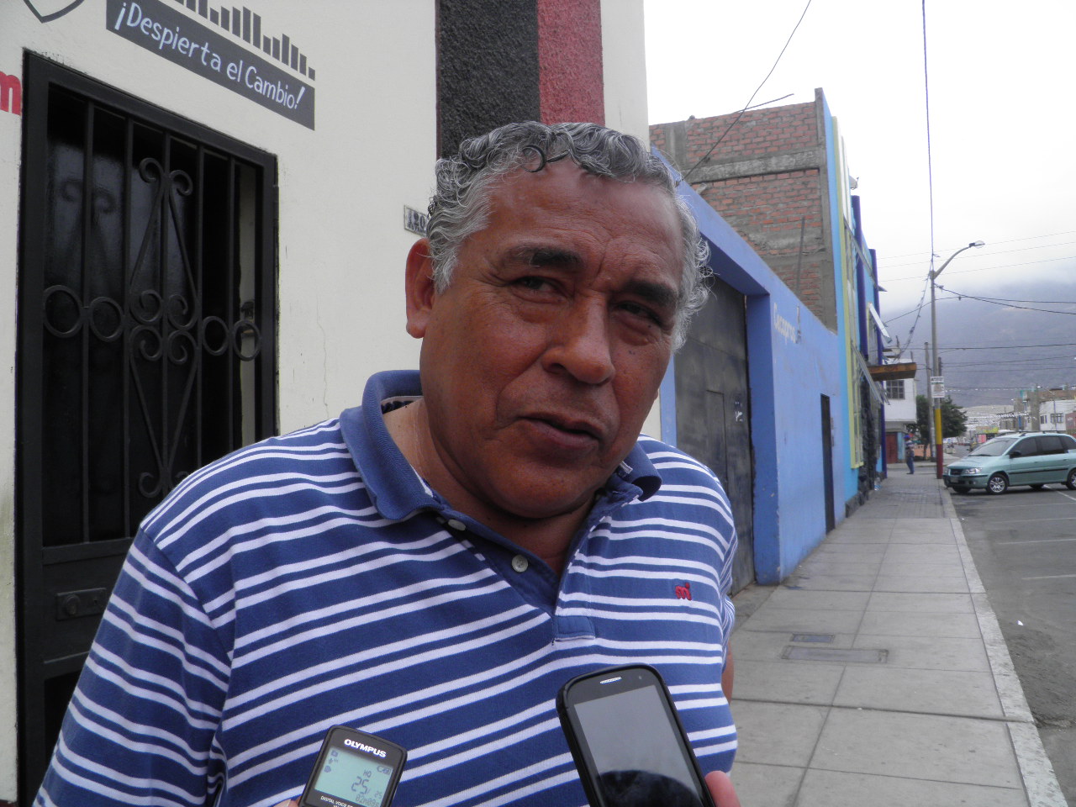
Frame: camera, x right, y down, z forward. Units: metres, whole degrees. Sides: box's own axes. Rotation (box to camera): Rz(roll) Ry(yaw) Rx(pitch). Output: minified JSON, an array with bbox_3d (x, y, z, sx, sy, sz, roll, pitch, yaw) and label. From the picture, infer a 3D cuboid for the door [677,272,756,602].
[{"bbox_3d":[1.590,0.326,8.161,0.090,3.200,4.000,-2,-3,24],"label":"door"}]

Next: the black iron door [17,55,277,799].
[{"bbox_3d":[-0.838,0.418,1.946,0.070,2.200,0.743,-2,-3,24],"label":"black iron door"}]

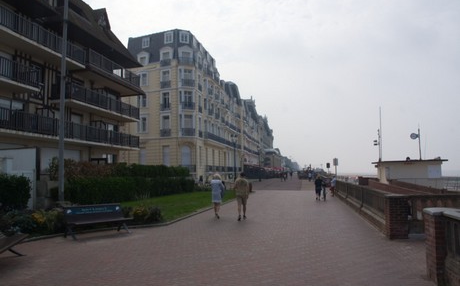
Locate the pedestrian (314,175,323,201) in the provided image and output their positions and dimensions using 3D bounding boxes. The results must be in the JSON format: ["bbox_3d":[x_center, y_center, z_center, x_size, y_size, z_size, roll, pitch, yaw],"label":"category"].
[{"bbox_3d":[5.504,2.768,21.562,0.500,1.640,0.400,-2,-5,13],"label":"pedestrian"}]

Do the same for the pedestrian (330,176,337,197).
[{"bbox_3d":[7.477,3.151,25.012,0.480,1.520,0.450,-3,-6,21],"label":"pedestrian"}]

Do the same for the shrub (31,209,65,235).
[{"bbox_3d":[-5.337,2.266,10.101,0.750,0.700,0.880,-5,-7,41],"label":"shrub"}]

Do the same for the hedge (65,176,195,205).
[{"bbox_3d":[-6.233,3.345,25.904,1.100,1.500,15.130,-3,-6,17],"label":"hedge"}]

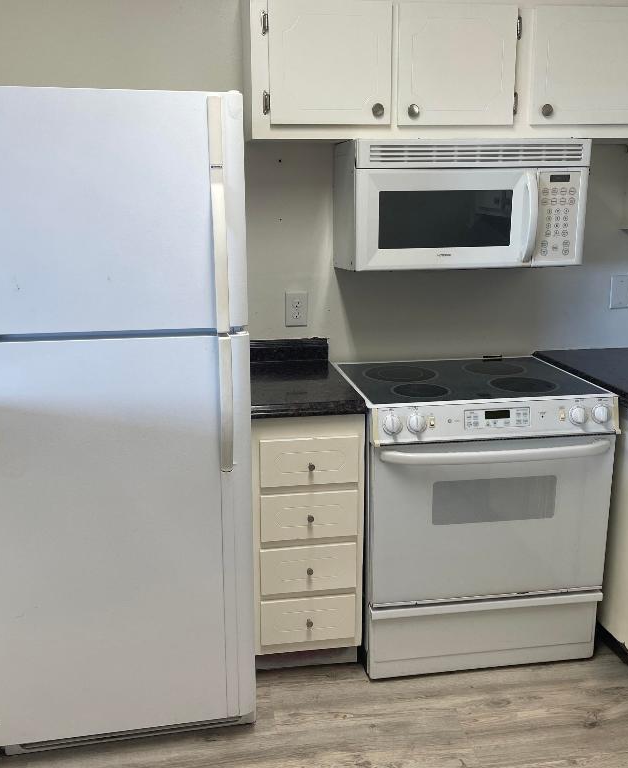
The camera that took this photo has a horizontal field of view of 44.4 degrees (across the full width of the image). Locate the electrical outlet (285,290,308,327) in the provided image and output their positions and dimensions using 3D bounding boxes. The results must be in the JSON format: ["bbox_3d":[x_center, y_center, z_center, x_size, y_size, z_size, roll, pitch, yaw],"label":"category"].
[{"bbox_3d":[-0.062,-0.272,2.810,0.076,0.121,0.009,-2,14,-8],"label":"electrical outlet"}]

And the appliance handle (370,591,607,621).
[{"bbox_3d":[0.552,0.695,2.441,0.756,0.035,0.033,-2,14,-8],"label":"appliance handle"}]

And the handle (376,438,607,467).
[{"bbox_3d":[0.547,0.204,2.308,0.720,0.041,0.053,-2,14,-8],"label":"handle"}]

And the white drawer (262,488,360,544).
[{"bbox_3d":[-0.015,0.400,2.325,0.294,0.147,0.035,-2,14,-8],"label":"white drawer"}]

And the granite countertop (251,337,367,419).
[{"bbox_3d":[-0.067,-0.032,2.547,0.353,0.119,0.626,-2,14,-8],"label":"granite countertop"}]

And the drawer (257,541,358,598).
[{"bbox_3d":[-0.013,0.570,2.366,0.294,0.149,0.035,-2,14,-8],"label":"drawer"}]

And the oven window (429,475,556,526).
[{"bbox_3d":[0.559,0.361,2.380,0.396,0.145,0.015,-2,14,-8],"label":"oven window"}]

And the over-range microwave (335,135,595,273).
[{"bbox_3d":[0.480,-0.601,2.606,0.759,0.408,0.401,-2,14,-8],"label":"over-range microwave"}]

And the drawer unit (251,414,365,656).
[{"bbox_3d":[-0.064,0.404,2.648,0.351,0.777,0.633,-2,14,-8],"label":"drawer unit"}]

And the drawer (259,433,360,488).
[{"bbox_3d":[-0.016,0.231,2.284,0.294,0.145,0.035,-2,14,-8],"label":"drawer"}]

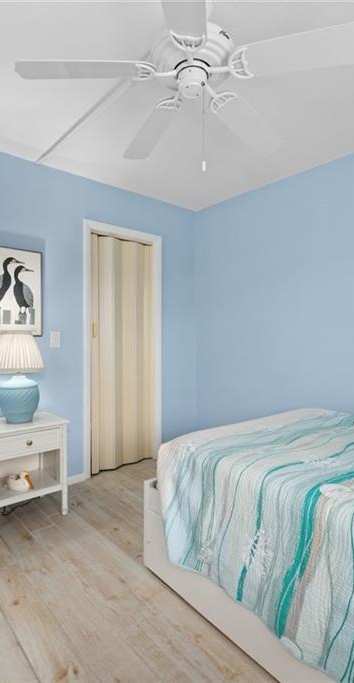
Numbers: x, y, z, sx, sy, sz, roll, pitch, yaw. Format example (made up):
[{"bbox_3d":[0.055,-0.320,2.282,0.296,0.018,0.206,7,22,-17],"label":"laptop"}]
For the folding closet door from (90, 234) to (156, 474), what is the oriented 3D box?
[{"bbox_3d":[-0.482,0.102,3.276,0.670,2.015,0.065,0,0,-40],"label":"folding closet door"}]

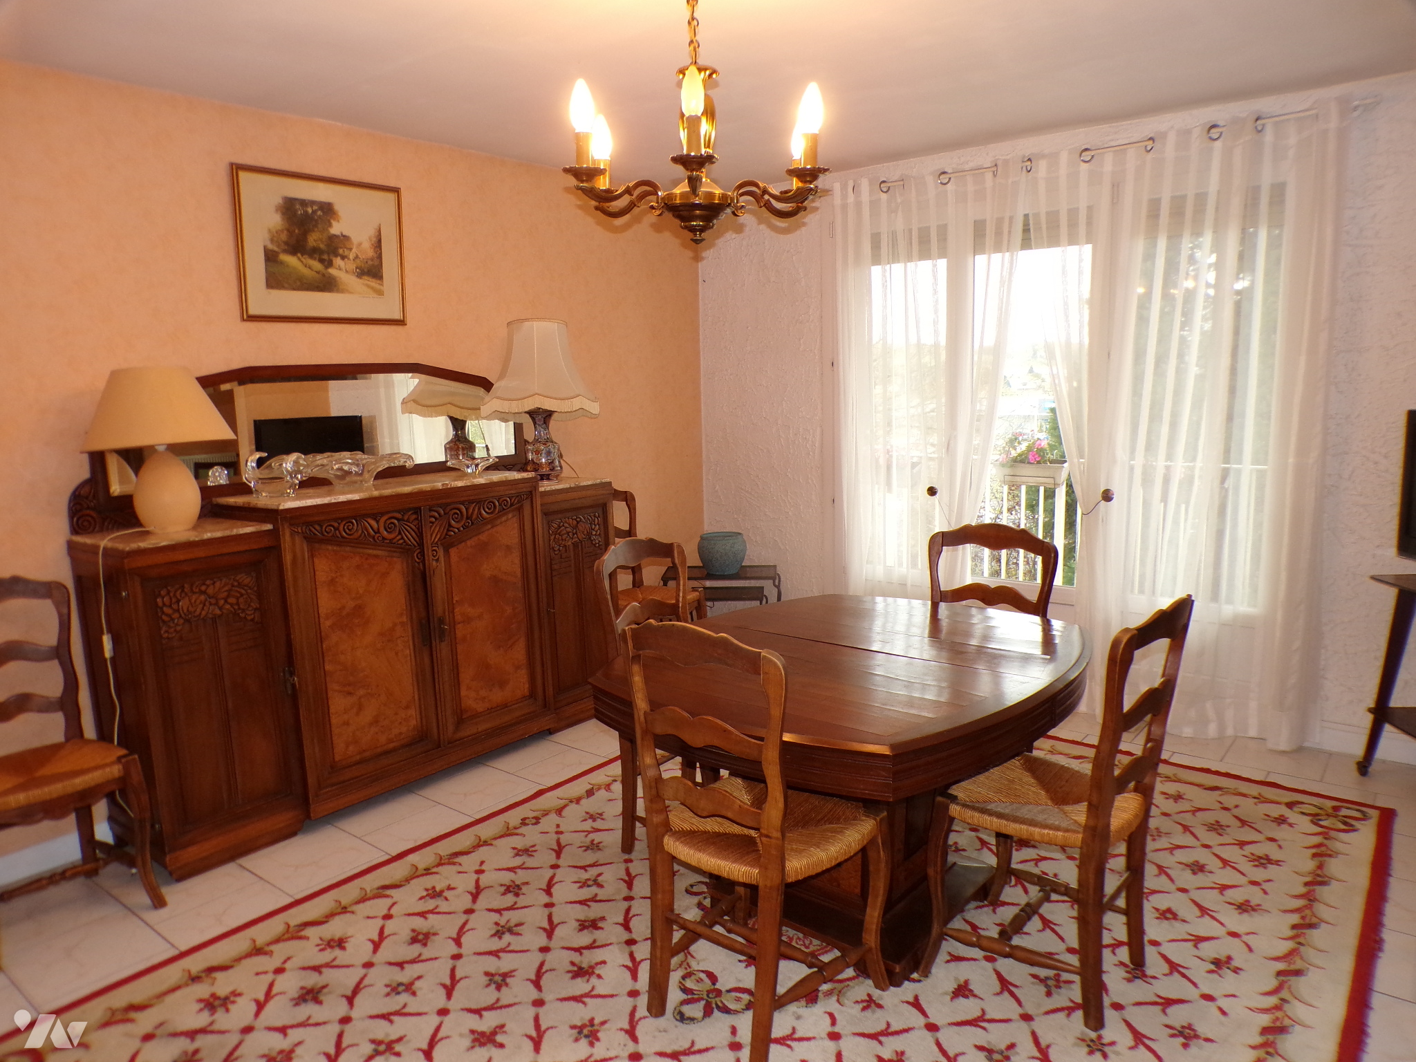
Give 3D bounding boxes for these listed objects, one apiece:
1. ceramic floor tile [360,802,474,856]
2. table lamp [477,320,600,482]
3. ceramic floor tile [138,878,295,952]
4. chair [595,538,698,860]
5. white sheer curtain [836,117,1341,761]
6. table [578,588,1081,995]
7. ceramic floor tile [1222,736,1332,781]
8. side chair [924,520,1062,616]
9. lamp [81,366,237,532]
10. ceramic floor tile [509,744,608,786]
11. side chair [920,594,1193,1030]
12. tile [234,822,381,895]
[{"bbox_3d":[-0.945,1.034,3.335,0.333,0.010,0.333,6,12,39],"label":"ceramic floor tile"},{"bbox_3d":[-0.761,-0.574,4.425,0.530,0.700,0.530,-1,9,0],"label":"table lamp"},{"bbox_3d":[-1.361,1.125,2.824,0.333,0.010,0.333,6,12,39],"label":"ceramic floor tile"},{"bbox_3d":[-0.032,0.546,3.099,0.500,0.985,0.470,7,13,43],"label":"chair"},{"bbox_3d":[1.468,-0.405,4.303,2.090,2.410,0.140,6,12,39],"label":"white sheer curtain"},{"bbox_3d":[0.395,0.702,2.815,1.130,0.745,1.325,6,12,39],"label":"table"},{"bbox_3d":[2.205,0.884,3.802,0.333,0.010,0.333,6,12,39],"label":"ceramic floor tile"},{"bbox_3d":[0.824,0.514,3.170,0.470,0.985,0.500,5,11,35],"label":"side chair"},{"bbox_3d":[-1.790,-0.260,3.204,0.445,0.515,0.445,6,12,39],"label":"lamp"},{"bbox_3d":[-0.529,0.942,3.847,0.333,0.010,0.333,6,12,39],"label":"ceramic floor tile"},{"bbox_3d":[0.846,0.631,2.432,0.500,0.985,0.470,7,12,41],"label":"side chair"},{"bbox_3d":[-1.278,1.066,3.182,0.333,0.010,0.333,6,12,39],"label":"tile"}]

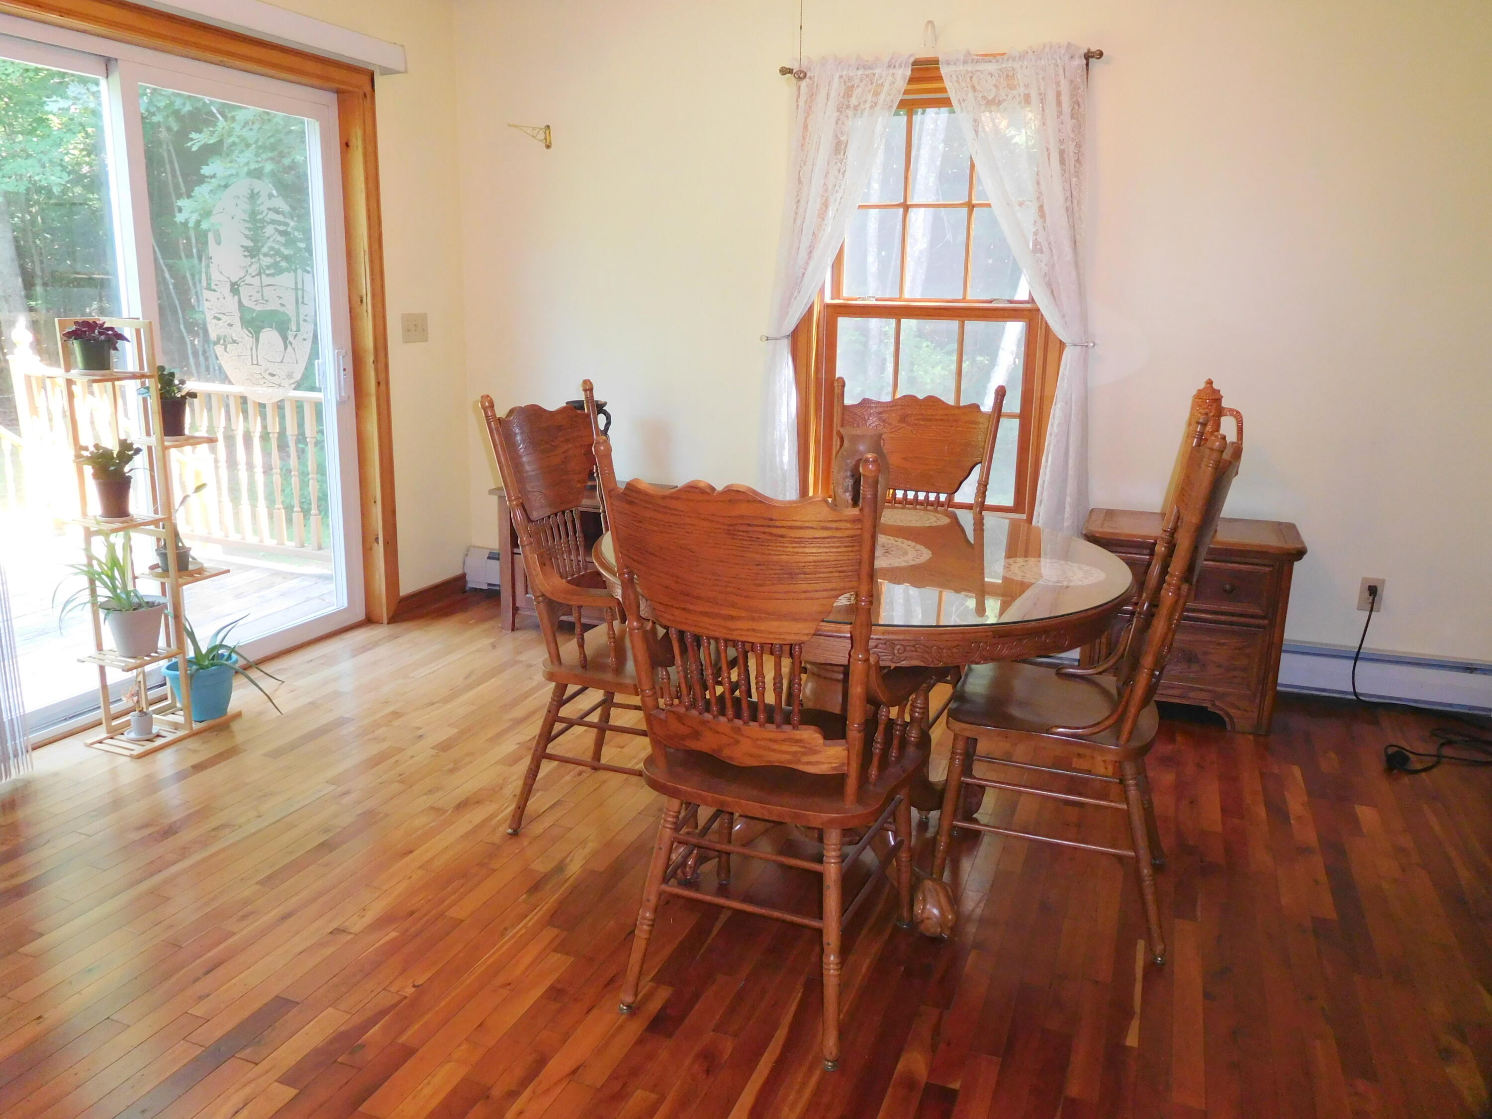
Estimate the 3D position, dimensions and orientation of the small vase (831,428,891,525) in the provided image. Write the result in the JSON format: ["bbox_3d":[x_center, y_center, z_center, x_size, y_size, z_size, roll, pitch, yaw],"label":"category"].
[{"bbox_3d":[0.269,-0.157,2.452,0.133,0.277,0.133,6,14,21],"label":"small vase"}]

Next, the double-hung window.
[{"bbox_3d":[0.680,-0.950,4.003,1.035,1.705,0.080,6,14,20],"label":"double-hung window"}]

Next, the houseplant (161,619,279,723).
[{"bbox_3d":[-1.629,0.309,3.347,0.255,0.318,0.285,6,14,20],"label":"houseplant"}]

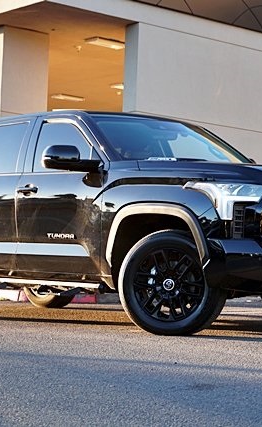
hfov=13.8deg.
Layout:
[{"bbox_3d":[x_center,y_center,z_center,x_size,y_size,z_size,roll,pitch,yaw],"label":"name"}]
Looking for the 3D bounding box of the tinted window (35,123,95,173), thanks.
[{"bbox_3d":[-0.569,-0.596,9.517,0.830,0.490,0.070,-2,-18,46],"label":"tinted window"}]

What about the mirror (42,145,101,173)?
[{"bbox_3d":[-0.488,-0.440,8.920,0.420,0.210,0.200,2,-3,-43],"label":"mirror"}]

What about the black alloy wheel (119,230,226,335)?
[{"bbox_3d":[0.316,0.542,8.438,0.815,0.815,0.275,0,-2,13],"label":"black alloy wheel"}]

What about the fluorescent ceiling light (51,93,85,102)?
[{"bbox_3d":[-1.194,-2.300,21.372,0.660,0.070,0.360,5,-4,-41],"label":"fluorescent ceiling light"}]

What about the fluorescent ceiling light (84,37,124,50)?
[{"bbox_3d":[-0.316,-2.569,16.324,0.660,0.070,0.360,5,-4,-41],"label":"fluorescent ceiling light"}]

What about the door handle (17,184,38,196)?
[{"bbox_3d":[-0.917,-0.205,9.588,0.070,0.075,0.260,2,-3,-43],"label":"door handle"}]

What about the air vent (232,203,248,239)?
[{"bbox_3d":[0.802,0.050,8.005,0.110,0.270,0.090,2,-3,-43],"label":"air vent"}]

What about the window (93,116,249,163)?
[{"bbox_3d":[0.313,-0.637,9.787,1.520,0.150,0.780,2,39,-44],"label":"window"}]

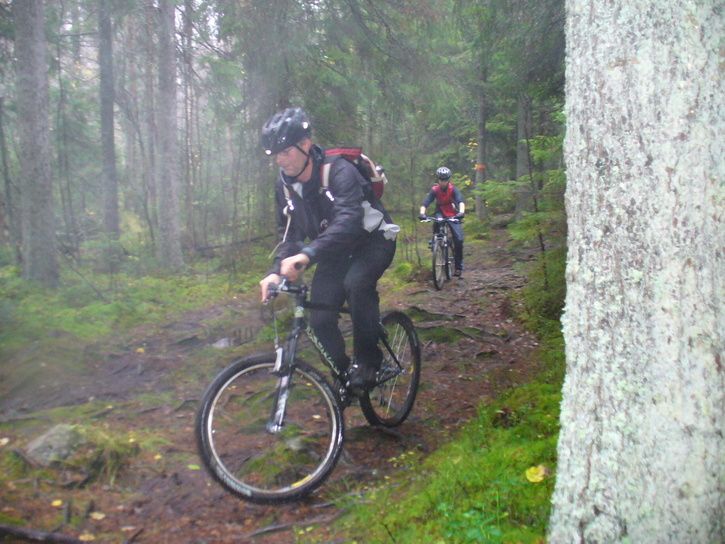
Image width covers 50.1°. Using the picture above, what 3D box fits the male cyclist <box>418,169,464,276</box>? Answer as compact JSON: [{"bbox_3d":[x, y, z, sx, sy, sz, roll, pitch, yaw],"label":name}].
[{"bbox_3d":[1.153,-0.717,10.900,0.600,1.540,0.780,1,5,14],"label":"male cyclist"}]

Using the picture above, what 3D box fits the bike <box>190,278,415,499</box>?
[{"bbox_3d":[-0.114,0.428,3.887,0.560,1.040,1.700,3,9,31],"label":"bike"}]

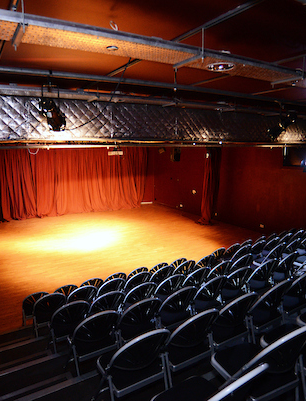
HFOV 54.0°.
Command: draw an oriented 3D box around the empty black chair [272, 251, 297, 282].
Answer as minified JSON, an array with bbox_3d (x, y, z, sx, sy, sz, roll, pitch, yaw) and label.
[{"bbox_3d":[1.904,1.124,4.512,0.480,0.800,0.470,-7,11,-32],"label":"empty black chair"}]

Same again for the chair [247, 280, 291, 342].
[{"bbox_3d":[1.109,1.124,3.010,0.480,0.800,0.470,-7,11,-32],"label":"chair"}]

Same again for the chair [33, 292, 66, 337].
[{"bbox_3d":[-1.560,1.698,4.519,0.470,0.800,0.500,-6,11,-32],"label":"chair"}]

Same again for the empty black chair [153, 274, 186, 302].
[{"bbox_3d":[0.195,1.342,4.322,0.460,0.815,0.510,-6,12,-31],"label":"empty black chair"}]

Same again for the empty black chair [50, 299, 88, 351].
[{"bbox_3d":[-1.006,1.472,3.589,0.460,0.815,0.510,-6,12,-31],"label":"empty black chair"}]

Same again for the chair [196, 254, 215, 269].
[{"bbox_3d":[0.979,1.429,6.080,0.470,0.800,0.500,-6,11,-32],"label":"chair"}]

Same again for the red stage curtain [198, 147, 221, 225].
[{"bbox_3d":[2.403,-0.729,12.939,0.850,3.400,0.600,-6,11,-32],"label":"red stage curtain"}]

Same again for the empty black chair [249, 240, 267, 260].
[{"bbox_3d":[2.076,1.210,6.386,0.460,0.815,0.510,-6,12,-31],"label":"empty black chair"}]

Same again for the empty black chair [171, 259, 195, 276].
[{"bbox_3d":[0.528,1.481,5.732,0.480,0.800,0.470,-7,11,-32],"label":"empty black chair"}]

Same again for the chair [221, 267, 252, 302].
[{"bbox_3d":[1.041,1.210,4.036,0.470,0.800,0.500,-6,11,-32],"label":"chair"}]

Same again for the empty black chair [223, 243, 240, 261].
[{"bbox_3d":[1.992,1.478,7.897,0.470,0.800,0.500,-6,11,-32],"label":"empty black chair"}]

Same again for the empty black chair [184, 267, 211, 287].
[{"bbox_3d":[0.609,1.297,4.576,0.460,0.815,0.510,-6,12,-31],"label":"empty black chair"}]

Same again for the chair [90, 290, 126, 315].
[{"bbox_3d":[-0.613,1.521,3.946,0.480,0.800,0.470,-7,11,-32],"label":"chair"}]

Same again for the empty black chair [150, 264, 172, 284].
[{"bbox_3d":[0.104,1.526,5.560,0.470,0.800,0.500,-6,11,-32],"label":"empty black chair"}]

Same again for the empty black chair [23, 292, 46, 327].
[{"bbox_3d":[-2.032,1.905,5.147,0.480,0.800,0.470,-7,11,-32],"label":"empty black chair"}]

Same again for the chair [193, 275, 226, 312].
[{"bbox_3d":[0.665,1.270,3.736,0.480,0.800,0.470,-7,11,-32],"label":"chair"}]

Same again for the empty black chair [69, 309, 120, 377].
[{"bbox_3d":[-0.604,1.389,2.995,0.470,0.800,0.500,-6,11,-32],"label":"empty black chair"}]

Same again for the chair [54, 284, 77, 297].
[{"bbox_3d":[-1.536,1.733,5.143,0.460,0.815,0.510,-6,12,-31],"label":"chair"}]

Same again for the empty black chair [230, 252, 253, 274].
[{"bbox_3d":[1.470,1.277,5.311,0.470,0.800,0.500,-6,11,-32],"label":"empty black chair"}]

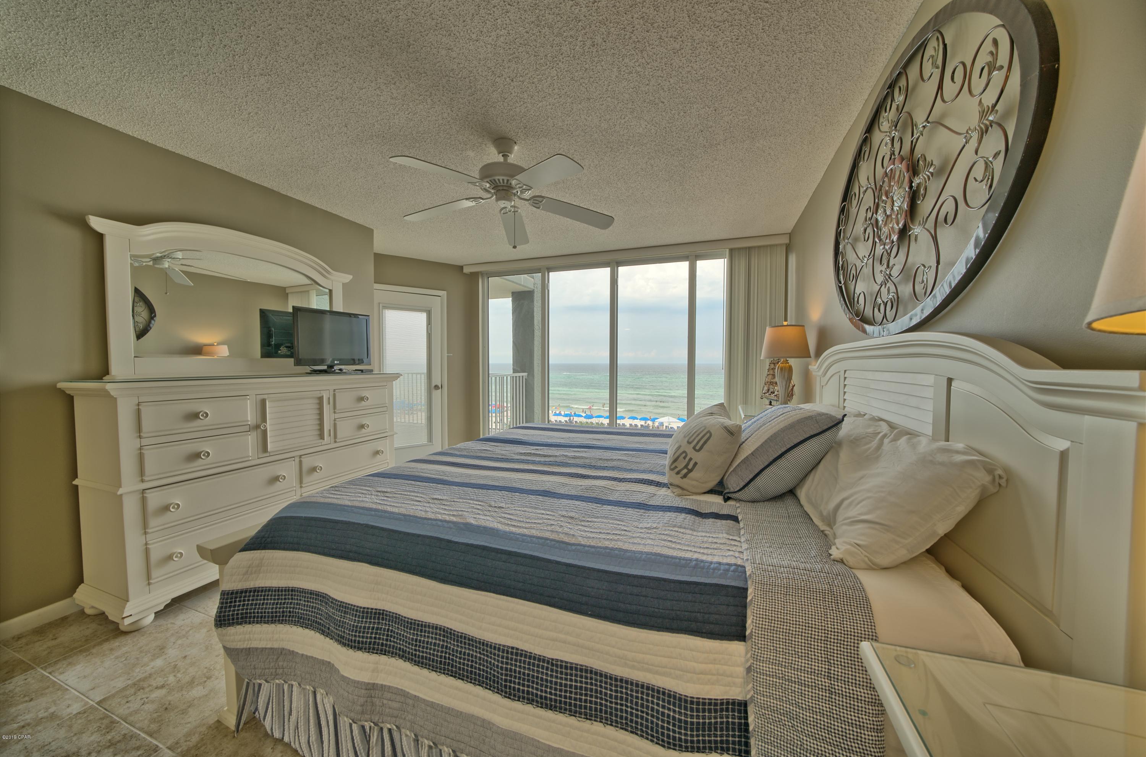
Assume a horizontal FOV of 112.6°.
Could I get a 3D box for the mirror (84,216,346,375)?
[{"bbox_3d":[-2.145,-0.456,2.579,0.080,0.896,1.460,1,2,20],"label":"mirror"}]

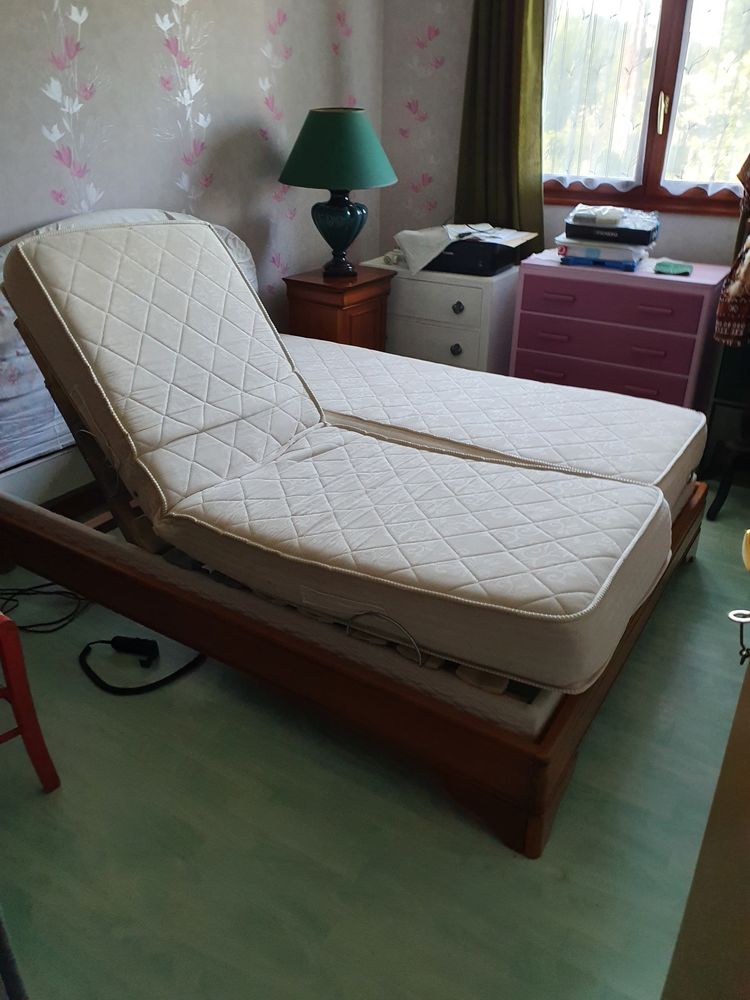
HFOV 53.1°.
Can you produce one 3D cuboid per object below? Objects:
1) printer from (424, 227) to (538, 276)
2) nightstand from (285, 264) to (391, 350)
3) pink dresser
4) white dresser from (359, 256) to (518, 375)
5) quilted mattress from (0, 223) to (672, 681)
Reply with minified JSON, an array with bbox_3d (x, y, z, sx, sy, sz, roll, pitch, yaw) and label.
[{"bbox_3d":[0.450,-1.235,3.721,0.442,0.150,0.305,17,33,30],"label":"printer"},{"bbox_3d":[-0.159,-0.755,3.843,0.352,0.775,0.450,17,33,30],"label":"nightstand"},{"bbox_3d":[1.139,-0.674,3.568,0.842,0.856,0.431,17,33,30],"label":"pink dresser"},{"bbox_3d":[0.330,-0.863,4.018,0.759,0.783,0.341,17,33,30],"label":"white dresser"},{"bbox_3d":[-0.091,-0.245,2.110,1.782,0.868,0.705,17,33,30],"label":"quilted mattress"}]

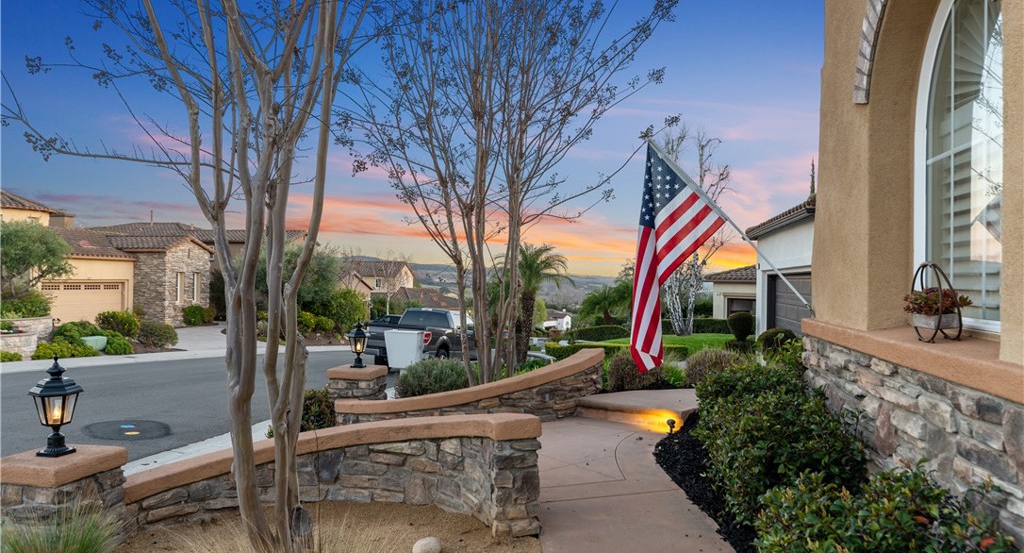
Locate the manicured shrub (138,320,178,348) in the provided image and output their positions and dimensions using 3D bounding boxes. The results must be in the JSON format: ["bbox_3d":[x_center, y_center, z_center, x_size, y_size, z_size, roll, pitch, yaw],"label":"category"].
[{"bbox_3d":[-12.738,2.054,24.600,1.430,1.020,1.350,0,0,0],"label":"manicured shrub"}]

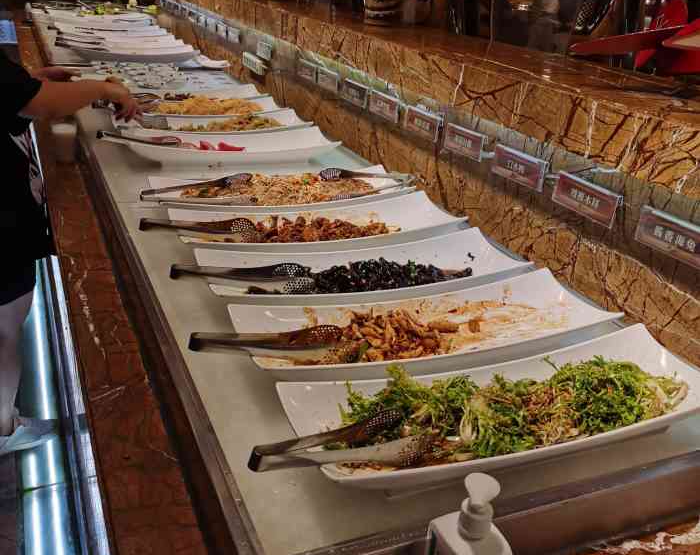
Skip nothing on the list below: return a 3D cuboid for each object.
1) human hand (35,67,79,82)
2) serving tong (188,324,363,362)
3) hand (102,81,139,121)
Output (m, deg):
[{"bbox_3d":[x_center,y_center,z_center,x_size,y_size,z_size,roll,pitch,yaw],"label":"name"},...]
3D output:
[{"bbox_3d":[-1.128,-0.783,2.806,0.170,0.050,0.085,-6,26,-23],"label":"human hand"},{"bbox_3d":[-0.104,0.090,1.019,0.243,0.037,0.052,-6,25,-23],"label":"serving tong"},{"bbox_3d":[-0.718,-0.553,2.286,0.150,0.065,0.085,35,6,-34],"label":"hand"}]

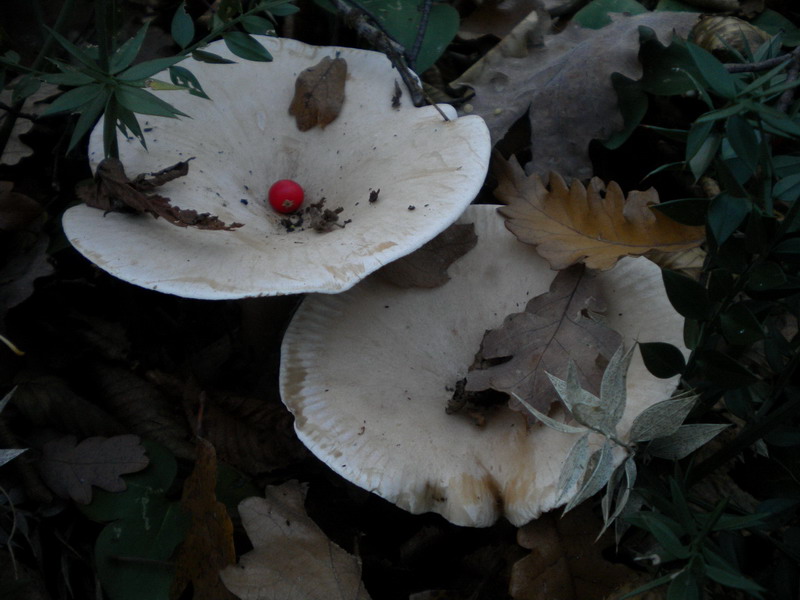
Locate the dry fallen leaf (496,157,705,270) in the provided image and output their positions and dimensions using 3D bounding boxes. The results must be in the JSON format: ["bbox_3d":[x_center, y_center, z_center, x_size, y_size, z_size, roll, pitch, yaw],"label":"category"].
[{"bbox_3d":[0.079,-0.034,0.338,0.094,0.020,0.056,22,56,12],"label":"dry fallen leaf"}]

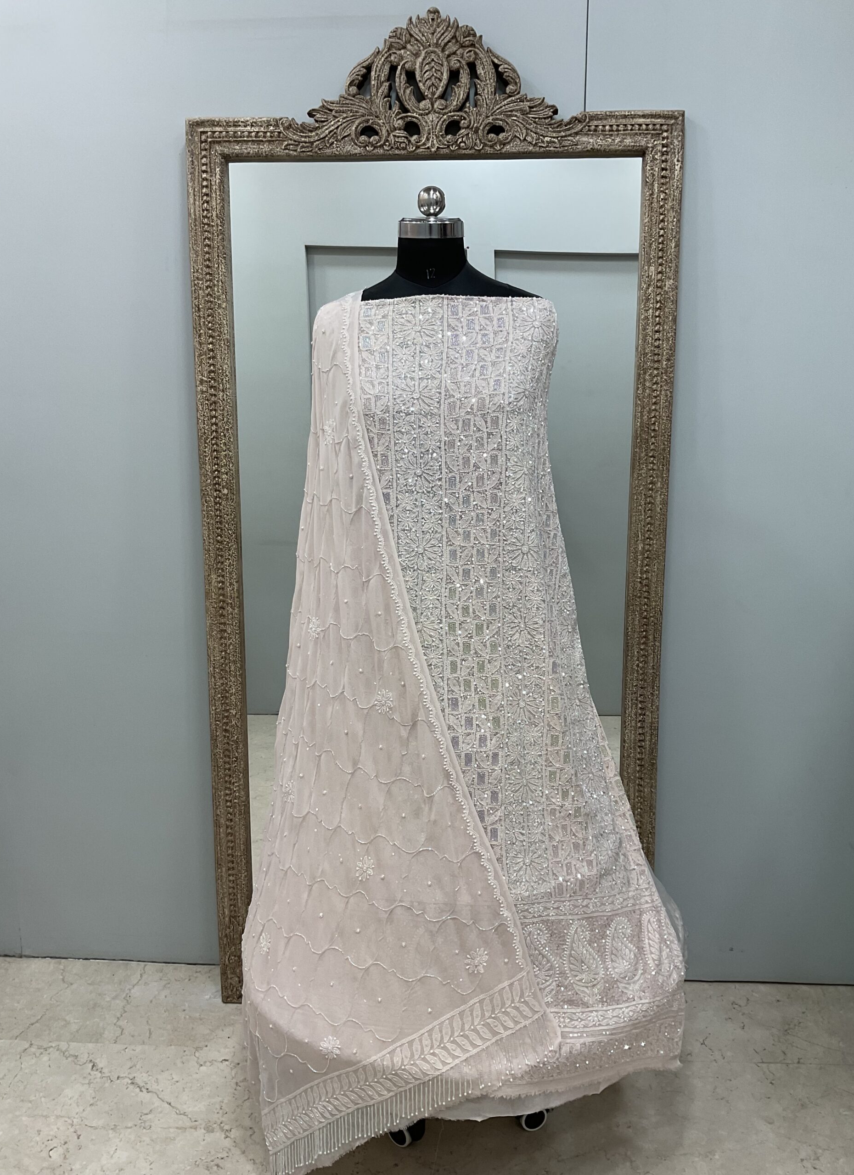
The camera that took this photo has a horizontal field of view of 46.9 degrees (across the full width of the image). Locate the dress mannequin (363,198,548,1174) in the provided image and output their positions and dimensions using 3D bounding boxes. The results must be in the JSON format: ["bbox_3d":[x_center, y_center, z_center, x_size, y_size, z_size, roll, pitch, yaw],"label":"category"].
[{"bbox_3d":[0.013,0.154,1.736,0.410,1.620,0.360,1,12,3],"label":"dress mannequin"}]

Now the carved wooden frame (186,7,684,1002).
[{"bbox_3d":[0.013,-0.074,1.971,0.914,1.974,0.065,1,10,3],"label":"carved wooden frame"}]

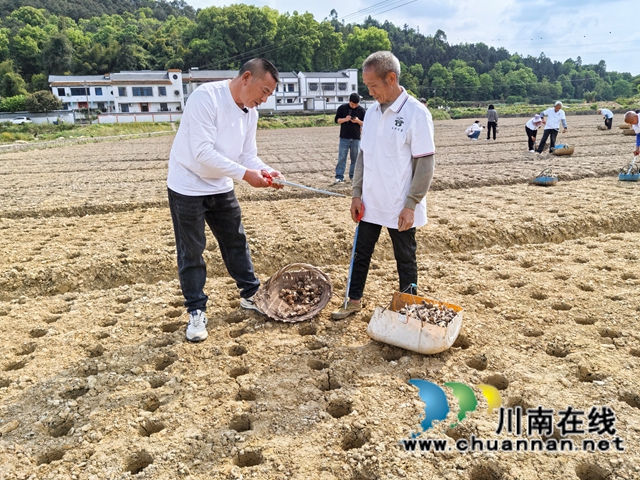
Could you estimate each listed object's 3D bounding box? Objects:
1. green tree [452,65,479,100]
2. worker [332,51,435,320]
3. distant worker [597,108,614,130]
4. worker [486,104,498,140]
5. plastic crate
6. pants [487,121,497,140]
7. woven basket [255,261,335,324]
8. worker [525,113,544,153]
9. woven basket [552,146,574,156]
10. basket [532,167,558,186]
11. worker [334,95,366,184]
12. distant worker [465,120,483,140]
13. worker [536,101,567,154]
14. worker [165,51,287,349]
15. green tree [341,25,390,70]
[{"bbox_3d":[36.183,-39.188,125.000,6.500,9.600,6.500,4,15,17],"label":"green tree"},{"bbox_3d":[0.408,-0.328,3.156,0.480,1.627,0.550,-12,19,-40],"label":"worker"},{"bbox_3d":[18.587,-7.845,32.500,0.930,1.330,0.520,5,15,20],"label":"distant worker"},{"bbox_3d":[8.277,-5.626,23.952,0.520,1.644,0.360,5,15,17],"label":"worker"},{"bbox_3d":[0.575,0.485,2.970,0.460,0.220,0.310,10,17,34],"label":"plastic crate"},{"bbox_3d":[8.280,-5.267,24.100,0.390,0.920,0.260,1,14,3],"label":"pants"},{"bbox_3d":[-0.172,0.340,3.230,0.500,0.280,0.420,0,36,0],"label":"woven basket"},{"bbox_3d":[6.948,-3.468,16.246,0.500,1.226,0.680,-12,19,-40],"label":"worker"},{"bbox_3d":[7.656,-2.786,15.696,0.640,0.273,0.480,7,16,25],"label":"woven basket"},{"bbox_3d":[4.191,-1.158,9.250,0.430,0.300,0.340,6,16,23],"label":"basket"},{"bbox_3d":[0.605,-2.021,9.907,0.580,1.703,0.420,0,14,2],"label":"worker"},{"bbox_3d":[7.387,-5.248,23.944,0.820,0.914,0.500,2,14,10],"label":"distant worker"},{"bbox_3d":[7.559,-3.673,16.300,0.720,1.650,0.470,1,14,5],"label":"worker"},{"bbox_3d":[-0.579,-0.260,3.091,0.640,1.631,0.560,9,17,32],"label":"worker"},{"bbox_3d":[12.109,-47.526,130.000,11.500,14.000,11.000,4,15,17],"label":"green tree"}]

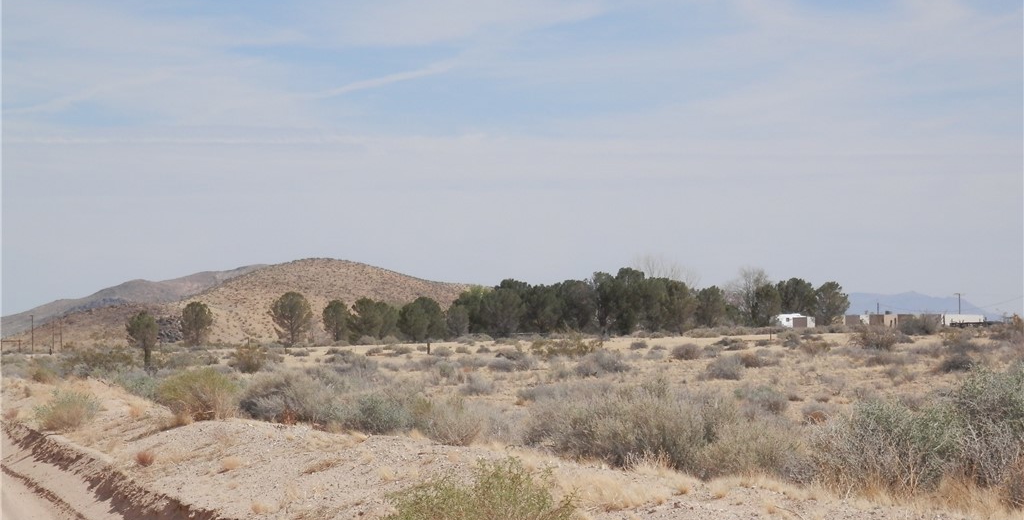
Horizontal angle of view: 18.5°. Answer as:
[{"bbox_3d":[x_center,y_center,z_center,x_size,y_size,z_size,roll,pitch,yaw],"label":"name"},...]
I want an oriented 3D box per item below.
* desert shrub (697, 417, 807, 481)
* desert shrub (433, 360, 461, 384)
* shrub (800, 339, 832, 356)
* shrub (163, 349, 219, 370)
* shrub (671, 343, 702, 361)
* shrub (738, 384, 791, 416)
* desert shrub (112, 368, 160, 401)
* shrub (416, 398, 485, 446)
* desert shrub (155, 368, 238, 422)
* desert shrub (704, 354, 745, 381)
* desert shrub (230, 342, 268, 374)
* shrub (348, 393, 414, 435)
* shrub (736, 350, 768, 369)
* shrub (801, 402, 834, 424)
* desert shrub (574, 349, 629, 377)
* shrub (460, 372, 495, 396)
[{"bbox_3d":[2.421,1.906,31.700,1.110,0.650,1.000,0,-1,0],"label":"desert shrub"},{"bbox_3d":[-1.995,3.418,97.000,0.800,0.740,0.720,0,-1,0],"label":"desert shrub"},{"bbox_3d":[14.566,4.186,150.000,1.530,0.860,1.380,0,-1,0],"label":"shrub"},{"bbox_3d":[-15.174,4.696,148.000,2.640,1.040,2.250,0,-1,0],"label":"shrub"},{"bbox_3d":[7.346,3.852,132.000,1.347,0.758,1.239,0,-1,0],"label":"shrub"},{"bbox_3d":[4.394,2.464,55.000,0.910,0.560,0.820,0,-1,0],"label":"shrub"},{"bbox_3d":[-7.753,2.622,65.000,1.057,0.746,0.973,0,-1,0],"label":"desert shrub"},{"bbox_3d":[-0.804,2.125,41.000,0.889,0.628,0.818,0,-1,0],"label":"shrub"},{"bbox_3d":[-5.433,2.316,54.000,1.447,0.964,1.331,0,-1,0],"label":"desert shrub"},{"bbox_3d":[6.031,3.051,89.000,1.135,0.738,1.044,0,-1,0],"label":"desert shrub"},{"bbox_3d":[-9.376,3.518,112.000,1.357,1.143,1.249,0,-1,0],"label":"desert shrub"},{"bbox_3d":[-1.956,2.301,47.000,0.989,0.630,0.910,0,-1,0],"label":"shrub"},{"bbox_3d":[8.172,3.395,107.000,1.160,0.614,1.067,0,-1,0],"label":"shrub"},{"bbox_3d":[4.871,2.456,50.000,0.542,0.367,0.499,0,-1,0],"label":"shrub"},{"bbox_3d":[2.940,3.367,103.000,1.770,0.920,1.600,0,-1,0],"label":"desert shrub"},{"bbox_3d":[-0.836,3.018,76.000,0.824,0.582,0.758,0,-1,0],"label":"shrub"}]

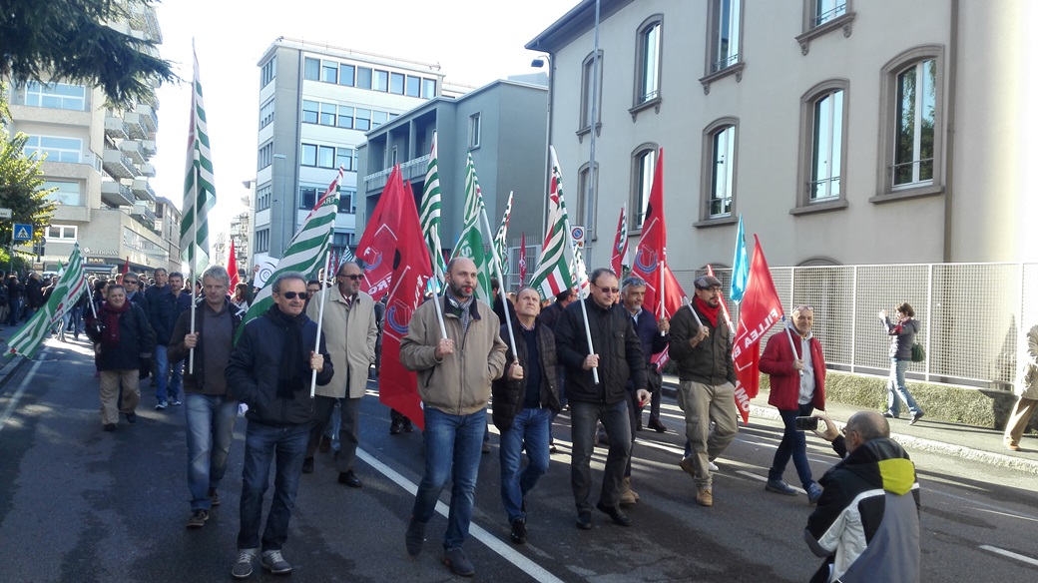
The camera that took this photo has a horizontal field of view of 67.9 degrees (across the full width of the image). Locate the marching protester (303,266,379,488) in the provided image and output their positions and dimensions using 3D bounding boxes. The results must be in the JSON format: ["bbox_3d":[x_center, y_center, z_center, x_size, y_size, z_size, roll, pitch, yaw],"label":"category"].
[{"bbox_3d":[-1.476,0.676,6.380,0.590,1.830,0.480,2,0,-27],"label":"marching protester"}]

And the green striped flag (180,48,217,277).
[{"bbox_3d":[-2.062,-0.837,4.950,0.260,1.470,0.260,2,0,12],"label":"green striped flag"}]

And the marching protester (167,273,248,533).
[{"bbox_3d":[-2.173,0.685,5.371,0.550,1.726,0.500,2,0,-26],"label":"marching protester"}]

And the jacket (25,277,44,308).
[{"bbox_3d":[-12.581,0.013,20.000,0.360,0.820,0.520,2,0,37],"label":"jacket"}]

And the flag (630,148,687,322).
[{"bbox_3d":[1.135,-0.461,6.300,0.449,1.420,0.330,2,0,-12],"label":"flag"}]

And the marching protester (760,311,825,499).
[{"bbox_3d":[2.371,0.941,6.675,0.530,1.638,0.570,2,0,-25],"label":"marching protester"}]

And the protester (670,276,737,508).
[{"bbox_3d":[1.479,0.802,6.220,0.540,1.840,0.520,2,0,-18],"label":"protester"}]

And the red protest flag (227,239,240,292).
[{"bbox_3d":[-5.754,-0.492,15.500,0.300,1.180,0.260,2,0,12],"label":"red protest flag"}]

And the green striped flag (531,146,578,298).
[{"bbox_3d":[0.260,-0.509,5.650,0.340,1.120,0.360,2,0,18],"label":"green striped flag"}]

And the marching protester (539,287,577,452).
[{"bbox_3d":[0.422,0.798,7.850,0.550,1.740,0.420,2,0,-34],"label":"marching protester"}]

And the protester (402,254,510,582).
[{"bbox_3d":[-0.383,0.721,4.450,0.620,1.790,0.520,2,0,-22],"label":"protester"}]

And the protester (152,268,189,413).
[{"bbox_3d":[-4.482,0.605,9.949,0.530,1.742,0.420,2,0,-27],"label":"protester"}]

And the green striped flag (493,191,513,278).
[{"bbox_3d":[-0.188,-0.656,8.800,0.280,1.000,0.250,2,0,-10],"label":"green striped flag"}]

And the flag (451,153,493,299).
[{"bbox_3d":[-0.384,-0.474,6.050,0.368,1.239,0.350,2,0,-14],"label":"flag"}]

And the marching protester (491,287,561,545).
[{"bbox_3d":[0.051,0.803,5.320,0.500,1.667,0.470,2,0,-16],"label":"marching protester"}]

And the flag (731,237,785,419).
[{"bbox_3d":[2.009,0.324,6.500,0.440,1.550,0.380,2,0,0],"label":"flag"}]

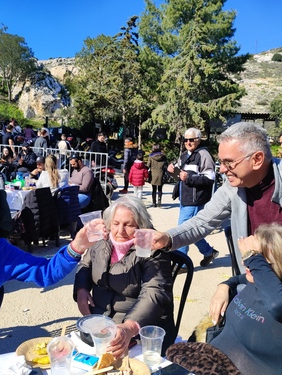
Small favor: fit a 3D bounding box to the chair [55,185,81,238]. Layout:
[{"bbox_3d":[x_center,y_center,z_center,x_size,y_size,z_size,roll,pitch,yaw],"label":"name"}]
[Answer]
[{"bbox_3d":[-1.148,0.346,5.380,0.540,0.820,0.560,0,7,-24],"label":"chair"}]

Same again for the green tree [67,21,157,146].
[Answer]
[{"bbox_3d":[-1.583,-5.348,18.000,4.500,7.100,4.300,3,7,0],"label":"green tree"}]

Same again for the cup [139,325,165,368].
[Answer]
[{"bbox_3d":[0.035,0.489,1.070,0.081,0.109,0.081,3,7,0],"label":"cup"}]

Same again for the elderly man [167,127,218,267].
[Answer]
[{"bbox_3d":[0.644,0.132,4.250,0.500,1.730,0.540,-2,9,-41],"label":"elderly man"}]

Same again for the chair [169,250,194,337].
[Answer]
[{"bbox_3d":[-0.085,0.770,1.706,0.470,0.860,0.540,6,6,27],"label":"chair"}]

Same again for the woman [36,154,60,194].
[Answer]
[{"bbox_3d":[-1.508,0.096,5.596,0.500,1.250,0.720,-2,7,-40],"label":"woman"}]

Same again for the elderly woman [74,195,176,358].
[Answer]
[{"bbox_3d":[-0.136,0.617,1.600,0.520,1.180,0.720,6,6,22],"label":"elderly woman"}]

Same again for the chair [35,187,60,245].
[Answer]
[{"bbox_3d":[-1.433,0.360,5.120,0.540,0.850,0.460,8,8,41],"label":"chair"}]

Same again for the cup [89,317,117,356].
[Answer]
[{"bbox_3d":[-0.108,0.449,1.010,0.077,0.092,0.077,3,6,0],"label":"cup"}]

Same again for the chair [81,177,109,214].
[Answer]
[{"bbox_3d":[-0.878,0.278,6.163,0.540,0.860,0.480,3,6,-6],"label":"chair"}]

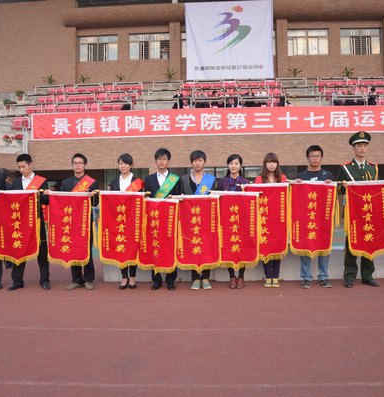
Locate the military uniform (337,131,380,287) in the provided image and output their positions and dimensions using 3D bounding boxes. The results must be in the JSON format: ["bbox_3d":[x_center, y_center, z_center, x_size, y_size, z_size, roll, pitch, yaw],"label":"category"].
[{"bbox_3d":[2.037,0.116,5.460,0.520,1.874,0.360,-1,-2,0],"label":"military uniform"}]

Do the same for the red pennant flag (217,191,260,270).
[{"bbox_3d":[0.522,0.370,5.150,0.528,0.912,0.060,-1,-2,0],"label":"red pennant flag"}]

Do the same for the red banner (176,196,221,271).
[{"bbox_3d":[0.076,0.416,5.220,0.512,0.890,0.060,-1,-2,0],"label":"red banner"}]

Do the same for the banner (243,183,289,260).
[{"bbox_3d":[0.865,0.281,5.250,0.550,0.924,0.060,-1,-2,0],"label":"banner"}]

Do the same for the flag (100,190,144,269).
[{"bbox_3d":[-0.815,0.369,5.300,0.555,0.915,0.060,-1,-2,0],"label":"flag"}]

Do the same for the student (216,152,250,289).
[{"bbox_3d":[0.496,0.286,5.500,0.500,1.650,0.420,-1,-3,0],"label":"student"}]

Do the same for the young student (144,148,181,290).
[{"bbox_3d":[-0.365,0.245,5.560,0.500,1.728,0.360,-1,-2,0],"label":"young student"}]

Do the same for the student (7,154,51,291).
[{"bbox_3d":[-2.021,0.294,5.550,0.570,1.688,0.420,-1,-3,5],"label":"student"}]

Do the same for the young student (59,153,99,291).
[{"bbox_3d":[-1.421,0.281,5.670,0.520,1.692,0.360,-1,-2,0],"label":"young student"}]

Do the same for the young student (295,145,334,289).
[{"bbox_3d":[1.495,0.225,5.480,0.540,1.755,0.420,-1,-3,0],"label":"young student"}]

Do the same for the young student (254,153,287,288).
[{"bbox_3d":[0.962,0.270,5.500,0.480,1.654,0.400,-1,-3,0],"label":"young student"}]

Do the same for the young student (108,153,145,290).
[{"bbox_3d":[-0.805,0.281,5.520,0.520,1.669,0.420,-1,-3,0],"label":"young student"}]

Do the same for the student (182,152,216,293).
[{"bbox_3d":[0.081,0.253,5.570,0.500,1.699,0.360,-1,-2,0],"label":"student"}]

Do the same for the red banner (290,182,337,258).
[{"bbox_3d":[1.418,0.260,5.240,0.540,0.893,0.100,-1,-3,0],"label":"red banner"}]

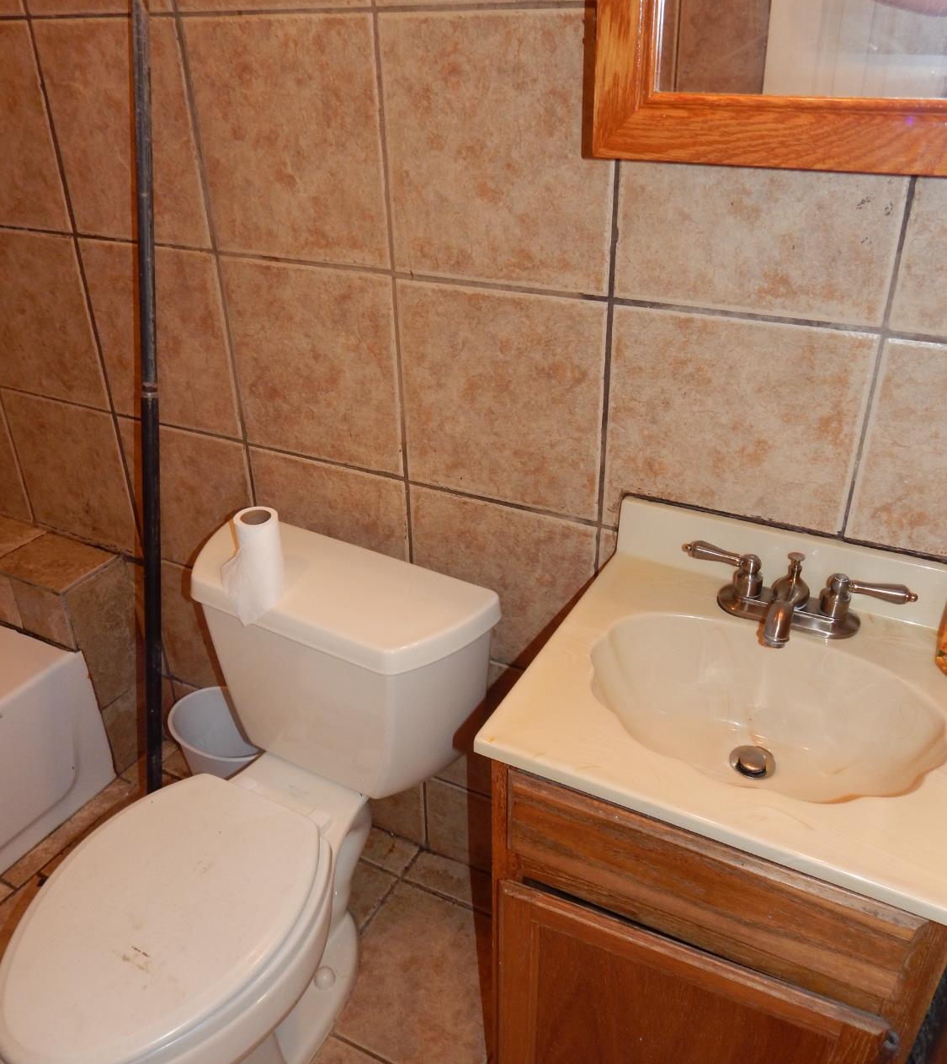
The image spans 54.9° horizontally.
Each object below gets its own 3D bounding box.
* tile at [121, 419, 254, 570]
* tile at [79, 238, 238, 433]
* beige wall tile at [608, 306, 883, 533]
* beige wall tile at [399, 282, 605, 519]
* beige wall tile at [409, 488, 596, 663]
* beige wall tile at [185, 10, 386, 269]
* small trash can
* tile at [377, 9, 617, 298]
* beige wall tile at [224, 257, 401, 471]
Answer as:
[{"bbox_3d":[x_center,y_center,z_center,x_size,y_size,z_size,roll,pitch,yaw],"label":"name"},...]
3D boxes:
[{"bbox_3d":[-0.506,-0.049,1.659,0.301,0.301,0.013,14,33,25],"label":"tile"},{"bbox_3d":[-0.512,-0.319,1.506,0.301,0.301,0.013,14,33,25],"label":"tile"},{"bbox_3d":[0.307,-0.113,1.107,0.301,0.301,0.013,14,33,25],"label":"beige wall tile"},{"bbox_3d":[0.035,-0.181,1.239,0.301,0.301,0.013,14,33,25],"label":"beige wall tile"},{"bbox_3d":[0.041,0.088,1.392,0.301,0.301,0.013,14,33,25],"label":"beige wall tile"},{"bbox_3d":[-0.248,-0.520,1.221,0.301,0.301,0.013,14,33,25],"label":"beige wall tile"},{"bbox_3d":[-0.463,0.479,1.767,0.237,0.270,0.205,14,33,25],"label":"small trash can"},{"bbox_3d":[0.027,-0.450,1.088,0.301,0.301,0.013,14,33,25],"label":"tile"},{"bbox_3d":[-0.239,-0.250,1.373,0.301,0.301,0.013,14,33,25],"label":"beige wall tile"}]

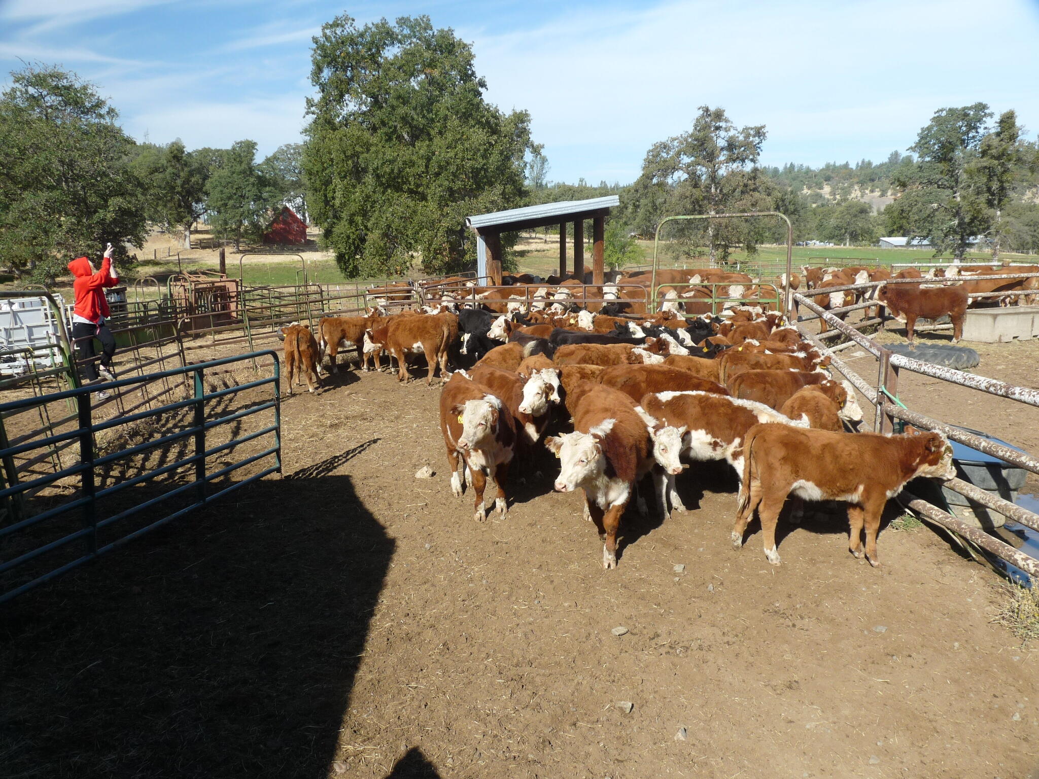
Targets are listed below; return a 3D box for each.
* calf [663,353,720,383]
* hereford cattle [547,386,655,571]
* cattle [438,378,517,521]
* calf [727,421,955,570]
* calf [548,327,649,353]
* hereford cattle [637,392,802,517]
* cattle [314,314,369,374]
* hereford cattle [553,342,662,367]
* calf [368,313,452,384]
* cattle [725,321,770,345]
[{"bbox_3d":[2.550,0.061,10.261,1.600,1.060,0.500,1,11,5],"label":"calf"},{"bbox_3d":[0.720,0.685,7.200,0.800,1.170,1.750,0,11,-2],"label":"hereford cattle"},{"bbox_3d":[-0.450,0.547,8.141,0.500,1.120,1.650,-3,11,-16],"label":"cattle"},{"bbox_3d":[2.620,0.848,6.620,1.660,1.090,0.460,1,11,7],"label":"calf"},{"bbox_3d":[1.380,-0.273,11.775,1.750,1.120,0.520,3,12,15],"label":"calf"},{"bbox_3d":[1.980,0.631,7.500,1.750,1.150,0.520,3,12,12],"label":"hereford cattle"},{"bbox_3d":[-2.850,-0.870,14.868,1.600,1.080,0.480,-6,13,-29],"label":"cattle"},{"bbox_3d":[1.200,-0.047,10.647,1.600,1.120,0.500,0,11,-2],"label":"hereford cattle"},{"bbox_3d":[-1.880,-0.738,13.800,1.500,1.180,0.520,6,13,28],"label":"calf"},{"bbox_3d":[4.470,-0.794,15.418,0.500,1.070,1.620,8,13,36],"label":"cattle"}]

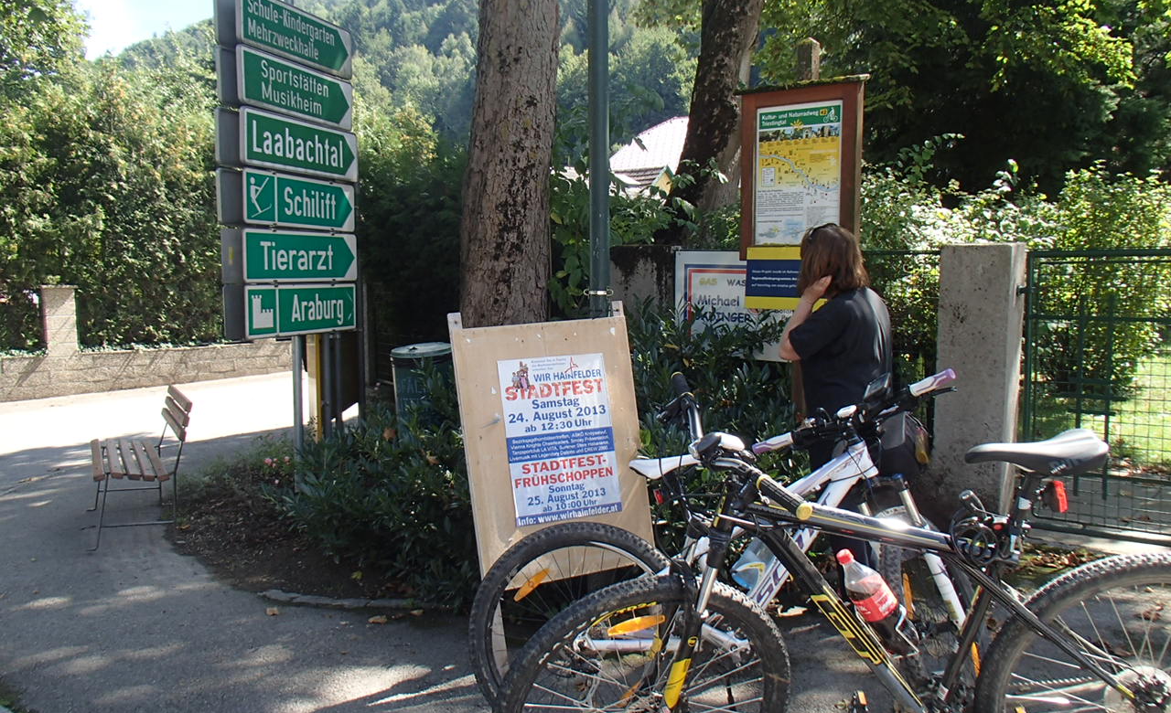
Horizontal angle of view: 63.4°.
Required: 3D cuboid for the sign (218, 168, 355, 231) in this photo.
[{"bbox_3d":[-1.979,-1.042,6.402,0.130,0.335,1.195,2,5,21],"label":"sign"}]

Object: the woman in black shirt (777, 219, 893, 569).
[{"bbox_3d":[1.053,0.259,3.945,0.470,1.640,0.370,-3,6,-30],"label":"woman in black shirt"}]

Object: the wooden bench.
[{"bbox_3d":[-2.683,0.609,5.636,0.510,0.790,1.550,-3,3,-28],"label":"wooden bench"}]

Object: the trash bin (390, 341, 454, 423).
[{"bbox_3d":[-1.065,0.355,6.536,0.475,0.900,0.475,-4,5,0],"label":"trash bin"}]

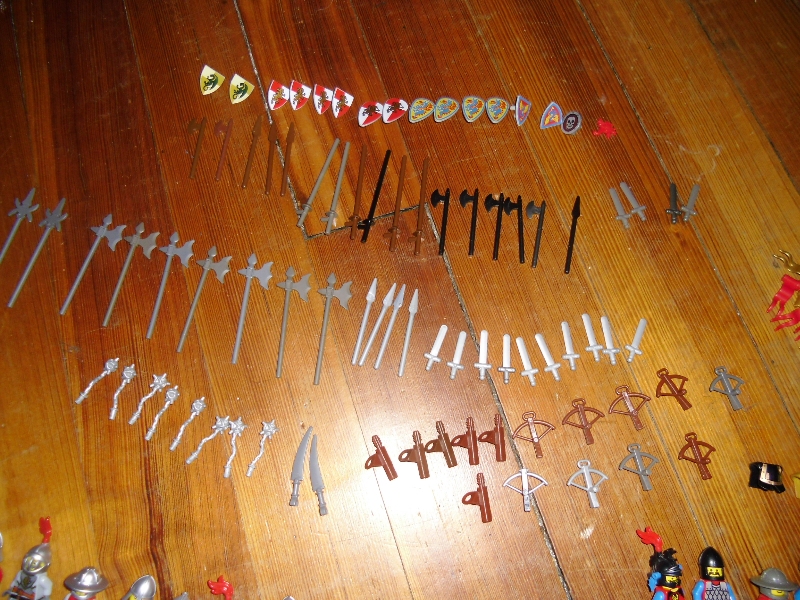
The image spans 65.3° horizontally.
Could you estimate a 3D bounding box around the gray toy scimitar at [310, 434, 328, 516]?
[{"bbox_3d":[-0.047,0.099,0.355,0.007,0.004,0.045,-10,70,-4],"label":"gray toy scimitar"}]

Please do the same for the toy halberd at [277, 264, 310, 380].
[{"bbox_3d":[-0.068,0.013,0.385,0.021,0.005,0.072,3,71,0],"label":"toy halberd"}]

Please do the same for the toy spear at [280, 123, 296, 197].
[{"bbox_3d":[-0.076,-0.097,0.429,0.005,0.003,0.059,3,70,1],"label":"toy spear"}]

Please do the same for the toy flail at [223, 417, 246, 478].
[{"bbox_3d":[-0.095,0.085,0.361,0.011,0.007,0.035,1,70,0],"label":"toy flail"}]

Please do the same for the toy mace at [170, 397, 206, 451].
[{"bbox_3d":[-0.125,0.072,0.366,0.009,0.007,0.034,29,73,9],"label":"toy mace"}]

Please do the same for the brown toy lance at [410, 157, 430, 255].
[{"bbox_3d":[0.014,-0.064,0.418,0.011,0.008,0.075,1,67,12],"label":"brown toy lance"}]

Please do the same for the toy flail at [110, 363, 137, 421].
[{"bbox_3d":[-0.165,0.055,0.372,0.008,0.007,0.034,12,71,4],"label":"toy flail"}]

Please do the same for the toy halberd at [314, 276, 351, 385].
[{"bbox_3d":[-0.043,0.017,0.385,0.022,0.004,0.073,5,70,2],"label":"toy halberd"}]

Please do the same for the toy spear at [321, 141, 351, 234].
[{"bbox_3d":[-0.042,-0.075,0.413,0.010,0.008,0.070,9,71,2],"label":"toy spear"}]

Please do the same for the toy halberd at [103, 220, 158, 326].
[{"bbox_3d":[-0.172,-0.017,0.397,0.023,0.004,0.073,10,70,3],"label":"toy halberd"}]

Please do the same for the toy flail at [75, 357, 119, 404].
[{"bbox_3d":[-0.179,0.048,0.371,0.008,0.009,0.034,39,74,13],"label":"toy flail"}]

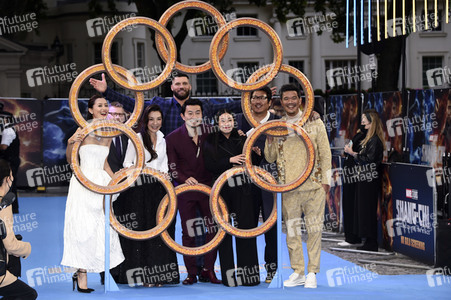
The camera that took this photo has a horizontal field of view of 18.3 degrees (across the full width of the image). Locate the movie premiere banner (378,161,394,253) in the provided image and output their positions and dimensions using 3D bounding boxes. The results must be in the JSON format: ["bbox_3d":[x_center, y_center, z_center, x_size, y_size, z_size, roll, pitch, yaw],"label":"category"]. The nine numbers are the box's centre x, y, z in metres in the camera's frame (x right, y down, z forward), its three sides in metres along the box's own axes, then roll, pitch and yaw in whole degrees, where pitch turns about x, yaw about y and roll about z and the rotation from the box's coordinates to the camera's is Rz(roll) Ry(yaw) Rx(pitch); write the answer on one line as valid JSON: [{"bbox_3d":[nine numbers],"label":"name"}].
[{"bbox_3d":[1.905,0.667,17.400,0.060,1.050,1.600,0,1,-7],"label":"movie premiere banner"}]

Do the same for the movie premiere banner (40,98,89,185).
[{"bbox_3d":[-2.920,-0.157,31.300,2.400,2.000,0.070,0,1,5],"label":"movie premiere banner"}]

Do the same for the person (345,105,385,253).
[{"bbox_3d":[1.680,0.364,17.000,0.480,1.710,0.500,0,1,0],"label":"person"}]

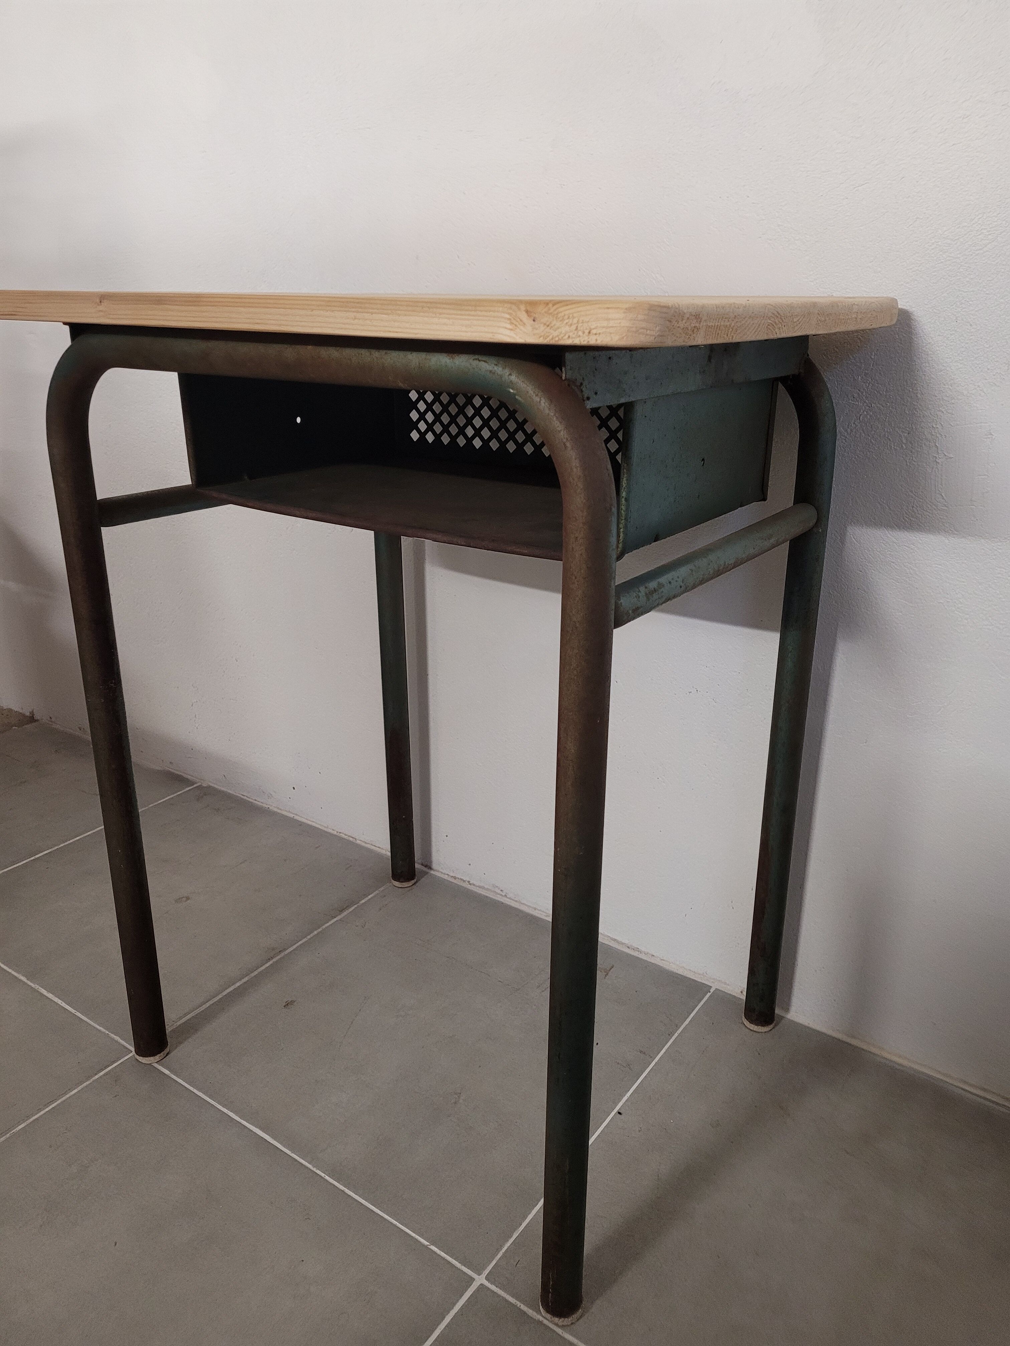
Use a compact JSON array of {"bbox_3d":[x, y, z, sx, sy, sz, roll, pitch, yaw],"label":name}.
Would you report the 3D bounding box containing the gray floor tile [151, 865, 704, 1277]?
[{"bbox_3d":[-0.074,0.387,1.119,0.450,0.010,0.450,14,24,33],"label":"gray floor tile"}]

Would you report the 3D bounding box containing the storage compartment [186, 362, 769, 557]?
[{"bbox_3d":[-0.034,-0.215,0.876,0.442,0.130,0.287,14,24,32],"label":"storage compartment"}]

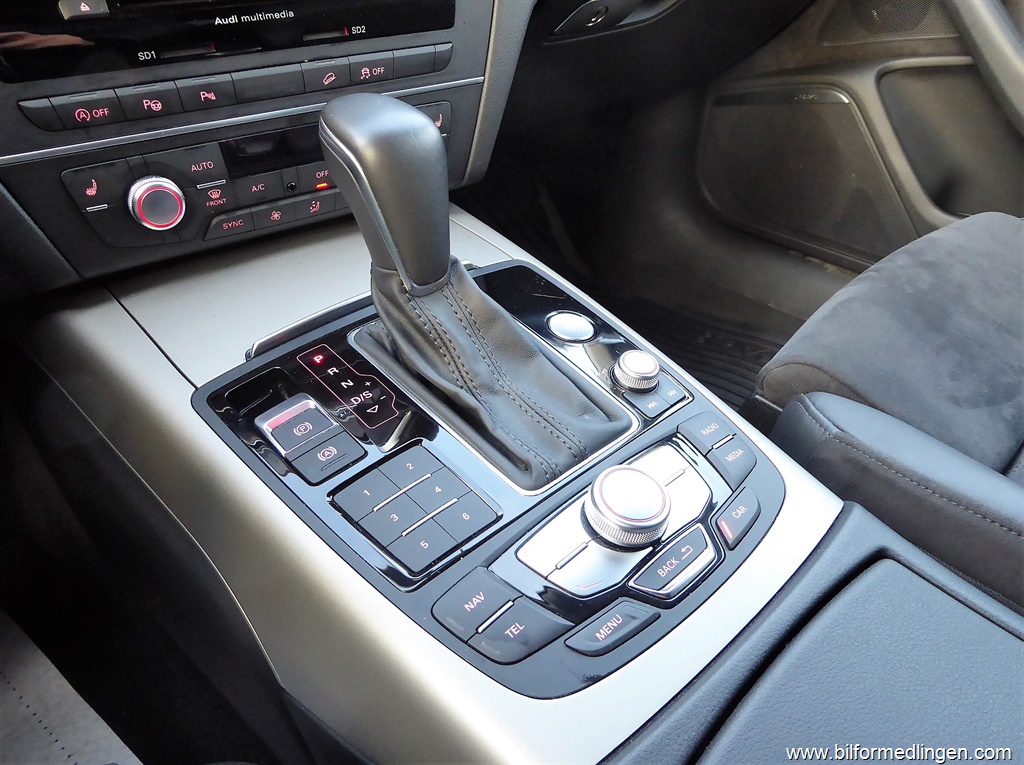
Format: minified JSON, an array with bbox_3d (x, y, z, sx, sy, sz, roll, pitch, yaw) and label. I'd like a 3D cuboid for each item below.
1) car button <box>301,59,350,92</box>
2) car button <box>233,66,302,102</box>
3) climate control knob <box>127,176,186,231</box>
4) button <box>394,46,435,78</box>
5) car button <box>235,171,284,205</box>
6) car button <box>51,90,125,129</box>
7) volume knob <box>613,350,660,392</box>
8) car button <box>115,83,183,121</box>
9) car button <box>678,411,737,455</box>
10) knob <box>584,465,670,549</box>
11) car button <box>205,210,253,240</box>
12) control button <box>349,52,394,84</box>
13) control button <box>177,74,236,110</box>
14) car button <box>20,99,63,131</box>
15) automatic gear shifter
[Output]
[{"bbox_3d":[-0.104,-0.172,0.414,0.028,0.015,0.009,-23,36,-29],"label":"car button"},{"bbox_3d":[-0.131,-0.161,0.398,0.039,0.015,0.009,-23,36,-29],"label":"car button"},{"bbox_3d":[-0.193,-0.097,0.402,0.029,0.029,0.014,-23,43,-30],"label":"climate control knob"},{"bbox_3d":[-0.061,-0.201,0.461,0.030,0.016,0.009,-23,43,-30],"label":"button"},{"bbox_3d":[-0.151,-0.116,0.441,0.029,0.016,0.007,-23,43,-30],"label":"car button"},{"bbox_3d":[-0.204,-0.131,0.355,0.028,0.015,0.009,-23,36,-29],"label":"car button"},{"bbox_3d":[0.072,-0.007,0.425,0.025,0.011,0.025,7,41,-6],"label":"volume knob"},{"bbox_3d":[-0.181,-0.140,0.368,0.028,0.015,0.009,-23,36,-29],"label":"car button"},{"bbox_3d":[0.095,0.027,0.364,0.028,0.009,0.019,-23,51,-40],"label":"car button"},{"bbox_3d":[0.054,0.056,0.341,0.038,0.015,0.038,7,41,-6],"label":"knob"},{"bbox_3d":[-0.160,-0.089,0.414,0.028,0.014,0.009,-23,36,-29],"label":"car button"},{"bbox_3d":[-0.081,-0.182,0.427,0.028,0.015,0.009,-23,36,-29],"label":"control button"},{"bbox_3d":[-0.164,-0.156,0.397,0.030,0.016,0.009,-23,43,-30],"label":"control button"},{"bbox_3d":[-0.228,-0.130,0.358,0.014,0.016,0.008,-23,43,-30],"label":"car button"},{"bbox_3d":[-0.025,-0.065,0.389,0.215,0.120,0.094,37,46,27],"label":"automatic gear shifter"}]

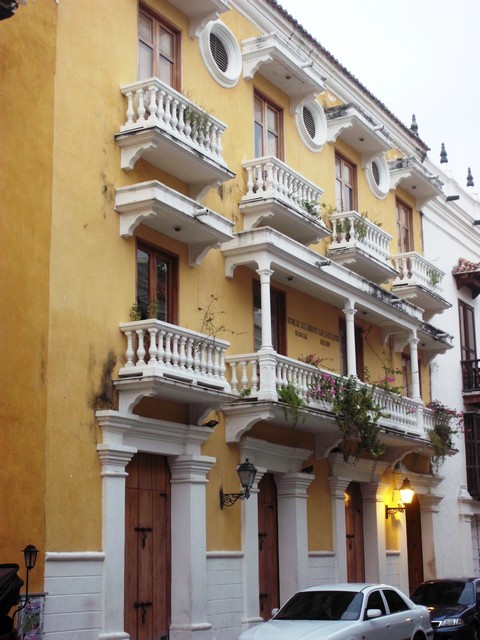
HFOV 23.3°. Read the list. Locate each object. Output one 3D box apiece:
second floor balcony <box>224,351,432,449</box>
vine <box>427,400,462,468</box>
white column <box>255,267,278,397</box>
[{"bbox_3d":[2.221,2.193,25.248,0.980,1.540,9.200,-7,-13,26],"label":"second floor balcony"},{"bbox_3d":[5.043,2.811,28.505,0.474,1.607,1.236,-7,-13,27],"label":"vine"},{"bbox_3d":[0.511,0.234,21.674,0.310,2.540,0.310,-7,-13,26],"label":"white column"}]

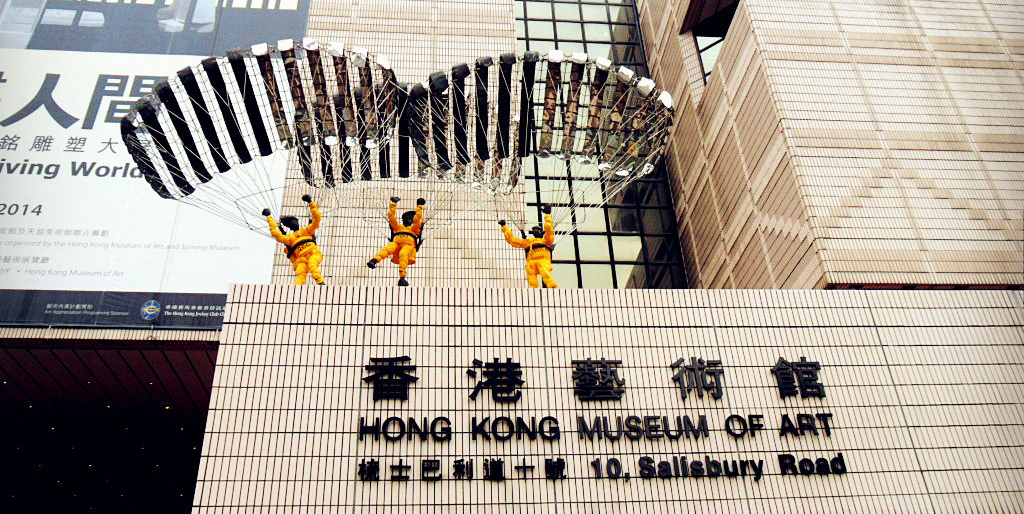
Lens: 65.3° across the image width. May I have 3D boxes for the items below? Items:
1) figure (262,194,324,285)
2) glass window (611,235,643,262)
[{"bbox_3d":[-2.533,-0.149,9.359,0.672,1.359,0.450,-4,-31,-22],"label":"figure"},{"bbox_3d":[3.240,-0.226,22.233,0.898,0.855,0.070,1,-31,-6],"label":"glass window"}]

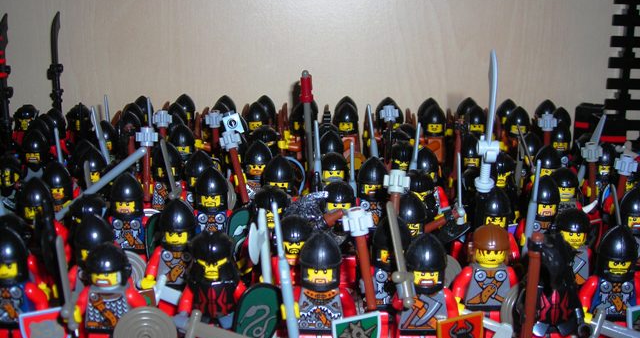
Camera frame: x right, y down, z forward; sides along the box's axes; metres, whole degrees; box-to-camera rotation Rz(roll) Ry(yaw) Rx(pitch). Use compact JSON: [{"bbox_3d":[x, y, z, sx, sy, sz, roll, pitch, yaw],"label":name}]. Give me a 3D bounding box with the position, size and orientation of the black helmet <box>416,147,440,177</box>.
[{"bbox_3d":[0.047,-0.002,0.334,0.013,0.017,0.014,0,17,0],"label":"black helmet"}]

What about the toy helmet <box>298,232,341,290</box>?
[{"bbox_3d":[0.000,0.027,0.237,0.013,0.017,0.014,0,17,0],"label":"toy helmet"}]

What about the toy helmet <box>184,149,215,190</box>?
[{"bbox_3d":[-0.050,0.000,0.318,0.012,0.017,0.013,-1,17,-5],"label":"toy helmet"}]

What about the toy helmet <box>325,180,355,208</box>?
[{"bbox_3d":[0.007,0.011,0.288,0.012,0.013,0.013,0,17,0],"label":"toy helmet"}]

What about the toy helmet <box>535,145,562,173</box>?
[{"bbox_3d":[0.102,-0.002,0.337,0.013,0.015,0.013,8,19,24],"label":"toy helmet"}]

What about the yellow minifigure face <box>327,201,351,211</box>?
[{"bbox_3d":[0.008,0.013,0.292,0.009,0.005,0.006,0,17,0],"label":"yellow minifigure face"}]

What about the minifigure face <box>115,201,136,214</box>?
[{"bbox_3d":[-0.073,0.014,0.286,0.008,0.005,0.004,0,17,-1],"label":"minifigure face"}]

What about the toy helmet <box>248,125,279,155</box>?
[{"bbox_3d":[-0.027,-0.015,0.374,0.013,0.013,0.013,0,16,-3],"label":"toy helmet"}]

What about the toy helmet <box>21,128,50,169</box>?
[{"bbox_3d":[-0.134,-0.010,0.358,0.013,0.017,0.014,-3,17,-10],"label":"toy helmet"}]

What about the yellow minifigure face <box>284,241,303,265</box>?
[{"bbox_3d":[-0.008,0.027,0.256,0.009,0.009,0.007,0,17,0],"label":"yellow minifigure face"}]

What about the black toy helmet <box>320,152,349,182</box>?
[{"bbox_3d":[0.006,-0.001,0.327,0.012,0.013,0.013,1,17,4],"label":"black toy helmet"}]

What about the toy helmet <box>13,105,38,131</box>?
[{"bbox_3d":[-0.164,-0.030,0.424,0.014,0.015,0.014,-1,16,-7],"label":"toy helmet"}]

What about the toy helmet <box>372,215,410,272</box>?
[{"bbox_3d":[0.023,0.023,0.250,0.013,0.017,0.014,1,16,2],"label":"toy helmet"}]

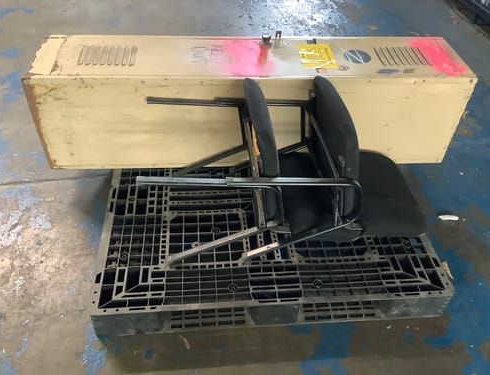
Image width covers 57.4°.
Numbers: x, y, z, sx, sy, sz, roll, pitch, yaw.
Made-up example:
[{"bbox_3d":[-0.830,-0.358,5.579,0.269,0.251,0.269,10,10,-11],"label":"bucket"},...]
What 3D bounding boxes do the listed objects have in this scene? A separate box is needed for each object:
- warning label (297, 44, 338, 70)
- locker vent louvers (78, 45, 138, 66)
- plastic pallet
[{"bbox_3d":[0.298,-0.544,1.853,0.142,0.004,0.207,-1,44,-5],"label":"warning label"},{"bbox_3d":[-0.543,-0.525,1.783,0.222,0.010,0.166,-1,44,-5],"label":"locker vent louvers"},{"bbox_3d":[0.067,0.083,1.913,1.238,0.138,1.040,-2,44,-5],"label":"plastic pallet"}]

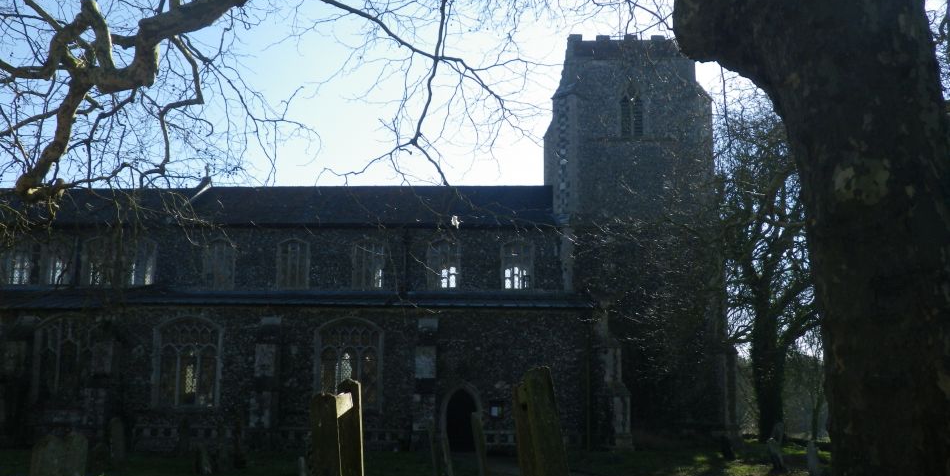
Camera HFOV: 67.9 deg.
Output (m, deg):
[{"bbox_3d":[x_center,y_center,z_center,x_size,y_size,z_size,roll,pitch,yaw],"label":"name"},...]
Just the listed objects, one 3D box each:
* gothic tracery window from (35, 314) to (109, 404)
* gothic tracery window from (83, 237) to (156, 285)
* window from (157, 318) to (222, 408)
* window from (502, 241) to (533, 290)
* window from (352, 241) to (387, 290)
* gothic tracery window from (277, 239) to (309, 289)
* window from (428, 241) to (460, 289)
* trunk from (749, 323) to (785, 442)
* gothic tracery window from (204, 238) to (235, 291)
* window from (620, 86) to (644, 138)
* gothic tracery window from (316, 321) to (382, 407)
[{"bbox_3d":[-17.732,5.296,30.991,3.397,3.898,0.300,0,-8,4],"label":"gothic tracery window"},{"bbox_3d":[-17.157,1.086,34.035,3.715,2.424,0.300,0,-8,4],"label":"gothic tracery window"},{"bbox_3d":[-12.431,5.380,30.598,3.045,3.890,0.300,0,-8,4],"label":"window"},{"bbox_3d":[1.967,1.273,32.633,1.386,2.229,0.300,0,-8,4],"label":"window"},{"bbox_3d":[-4.957,1.269,33.132,1.619,2.310,0.300,0,-8,4],"label":"window"},{"bbox_3d":[-8.643,1.255,33.399,1.548,2.377,0.300,0,-8,4],"label":"gothic tracery window"},{"bbox_3d":[-1.469,1.236,32.885,1.595,2.340,0.300,0,-8,4],"label":"window"},{"bbox_3d":[14.932,7.326,36.000,1.531,6.126,1.531,0,-8,4],"label":"trunk"},{"bbox_3d":[-12.145,1.241,33.653,1.572,2.443,0.300,0,-8,4],"label":"gothic tracery window"},{"bbox_3d":[7.482,-6.028,33.607,1.175,2.559,0.300,0,-8,4],"label":"window"},{"bbox_3d":[-5.377,5.356,30.093,2.903,3.700,0.300,0,-8,4],"label":"gothic tracery window"}]

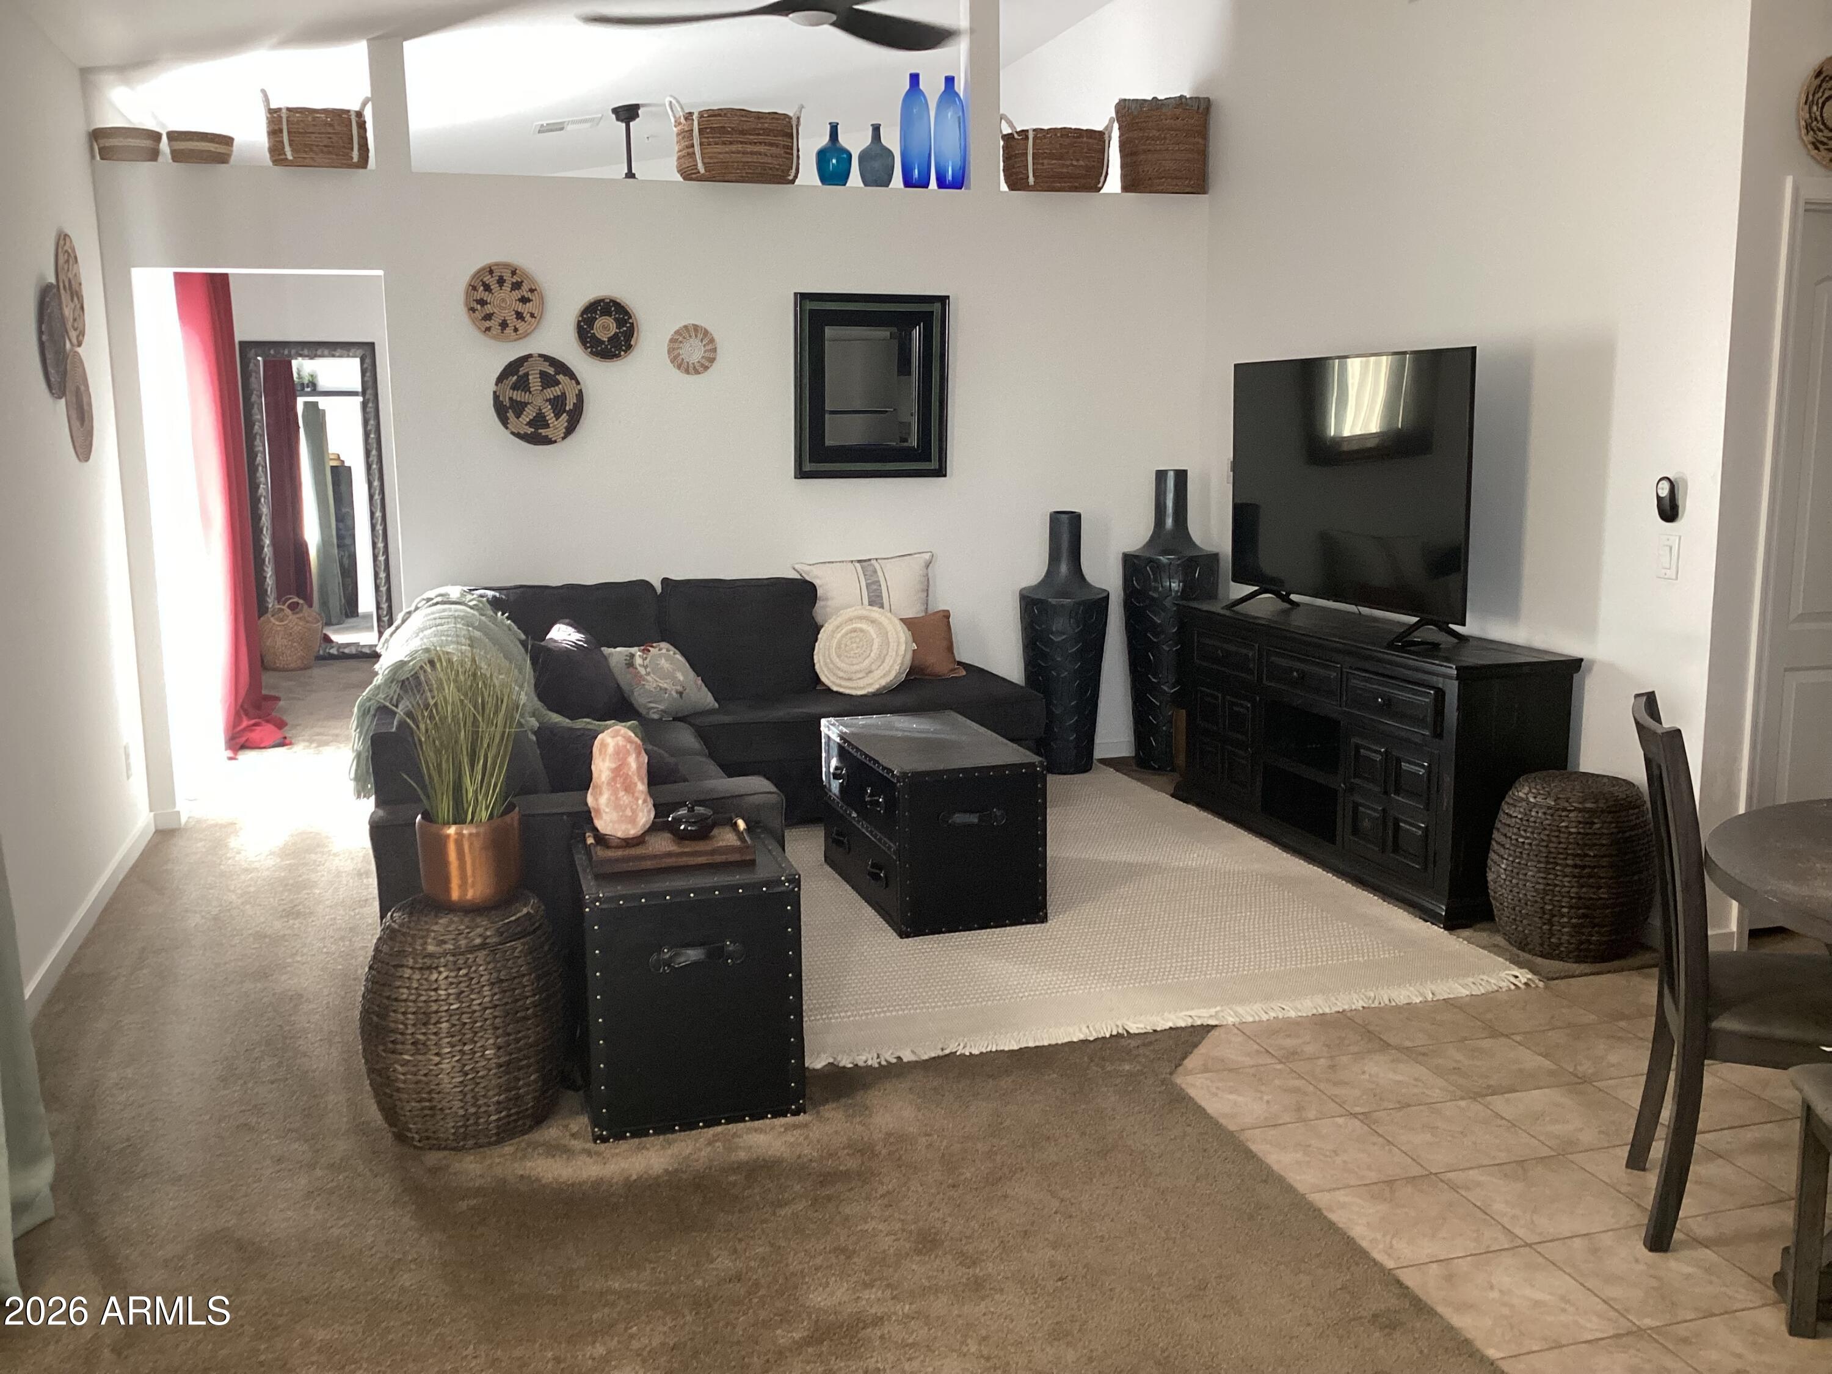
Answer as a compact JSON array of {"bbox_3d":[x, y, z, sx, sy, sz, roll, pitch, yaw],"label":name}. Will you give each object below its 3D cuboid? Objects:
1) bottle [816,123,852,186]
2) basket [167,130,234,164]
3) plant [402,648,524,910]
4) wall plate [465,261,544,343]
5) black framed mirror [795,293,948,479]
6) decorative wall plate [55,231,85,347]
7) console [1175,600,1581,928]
[{"bbox_3d":[-0.336,-2.193,6.779,0.152,0.268,0.152,-1,9,0],"label":"bottle"},{"bbox_3d":[-2.614,-1.963,6.006,0.225,0.112,0.225,-3,10,-16],"label":"basket"},{"bbox_3d":[-0.982,0.198,3.583,0.280,0.565,0.280,-3,10,-16],"label":"plant"},{"bbox_3d":[-1.586,-1.482,6.312,0.296,0.296,0.050,-3,10,-16],"label":"wall plate"},{"bbox_3d":[-0.177,-1.243,6.778,0.631,0.744,0.040,-3,10,-16],"label":"black framed mirror"},{"bbox_3d":[-2.682,-1.259,5.194,0.044,0.354,0.354,-3,10,-16],"label":"decorative wall plate"},{"bbox_3d":[1.532,0.184,5.774,0.465,0.772,1.830,-3,10,-16],"label":"console"}]

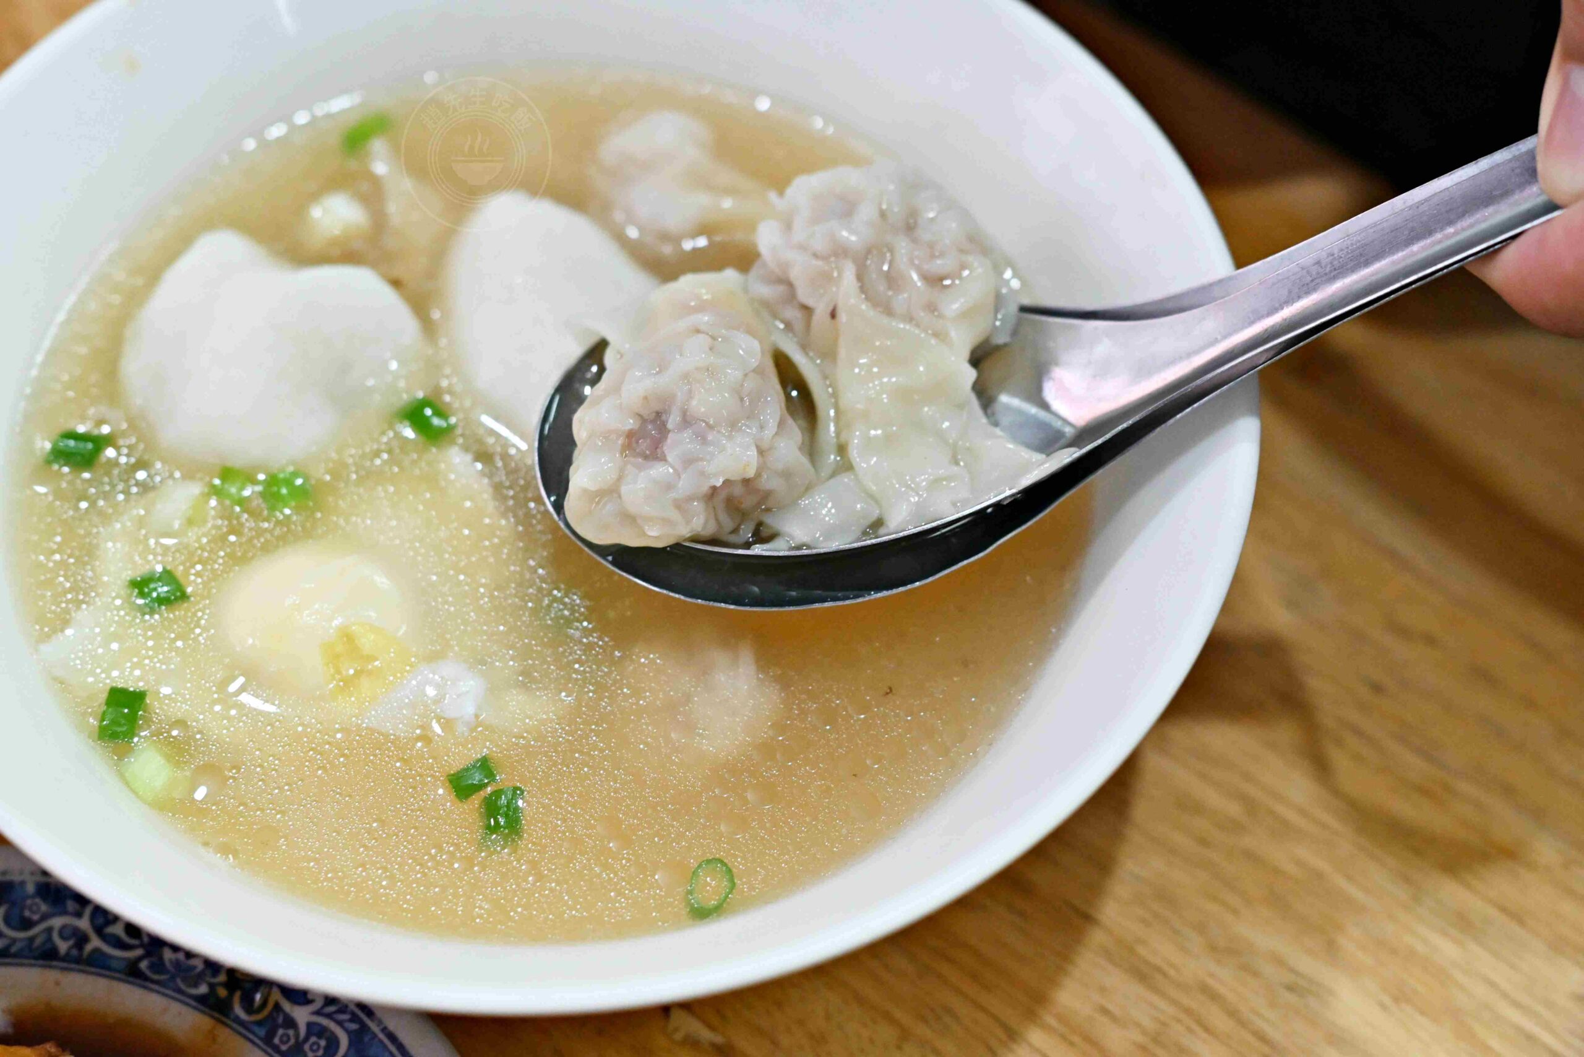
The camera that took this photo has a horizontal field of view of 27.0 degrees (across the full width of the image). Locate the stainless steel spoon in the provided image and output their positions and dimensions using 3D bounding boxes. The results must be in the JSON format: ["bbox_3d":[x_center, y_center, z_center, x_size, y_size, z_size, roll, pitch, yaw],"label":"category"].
[{"bbox_3d":[0.040,-0.022,0.372,0.146,0.044,0.047,-11,59,2],"label":"stainless steel spoon"}]

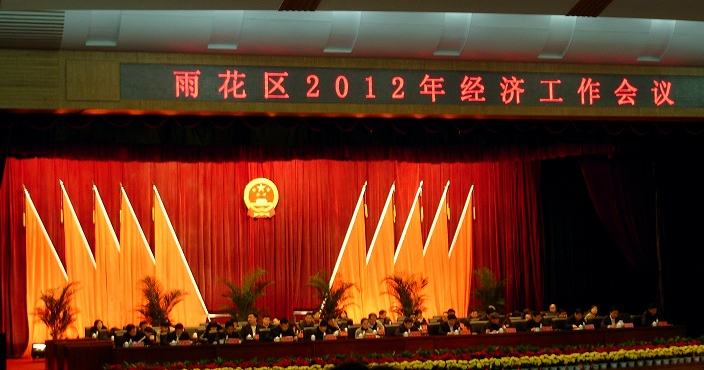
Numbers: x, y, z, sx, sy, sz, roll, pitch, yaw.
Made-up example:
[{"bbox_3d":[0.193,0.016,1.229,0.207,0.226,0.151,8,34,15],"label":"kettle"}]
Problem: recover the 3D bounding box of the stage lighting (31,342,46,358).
[{"bbox_3d":[-8.082,4.330,40.000,0.430,0.460,0.330,0,-1,-18],"label":"stage lighting"}]

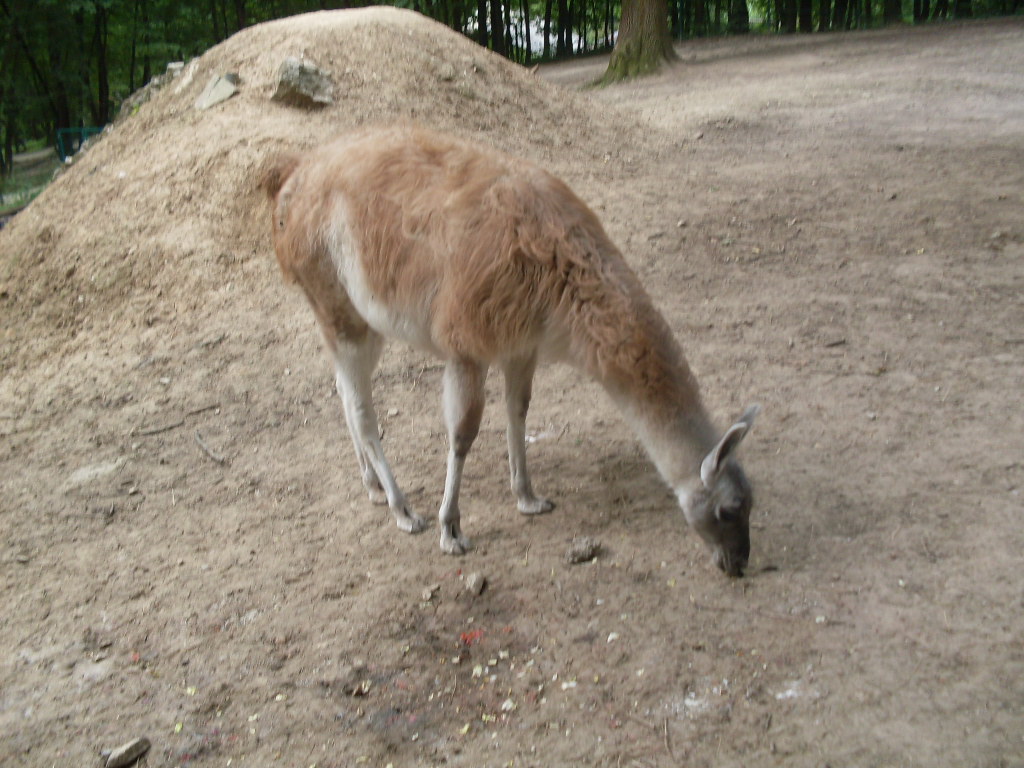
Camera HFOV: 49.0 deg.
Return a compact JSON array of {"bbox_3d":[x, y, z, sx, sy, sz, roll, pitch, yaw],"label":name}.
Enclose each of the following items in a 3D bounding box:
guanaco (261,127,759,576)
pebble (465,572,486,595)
[{"bbox_3d":[-0.064,-0.111,3.279,1.490,1.170,0.440,7,22,24],"label":"guanaco"},{"bbox_3d":[-0.100,0.552,3.119,0.055,0.042,0.052,-2,20,0],"label":"pebble"}]

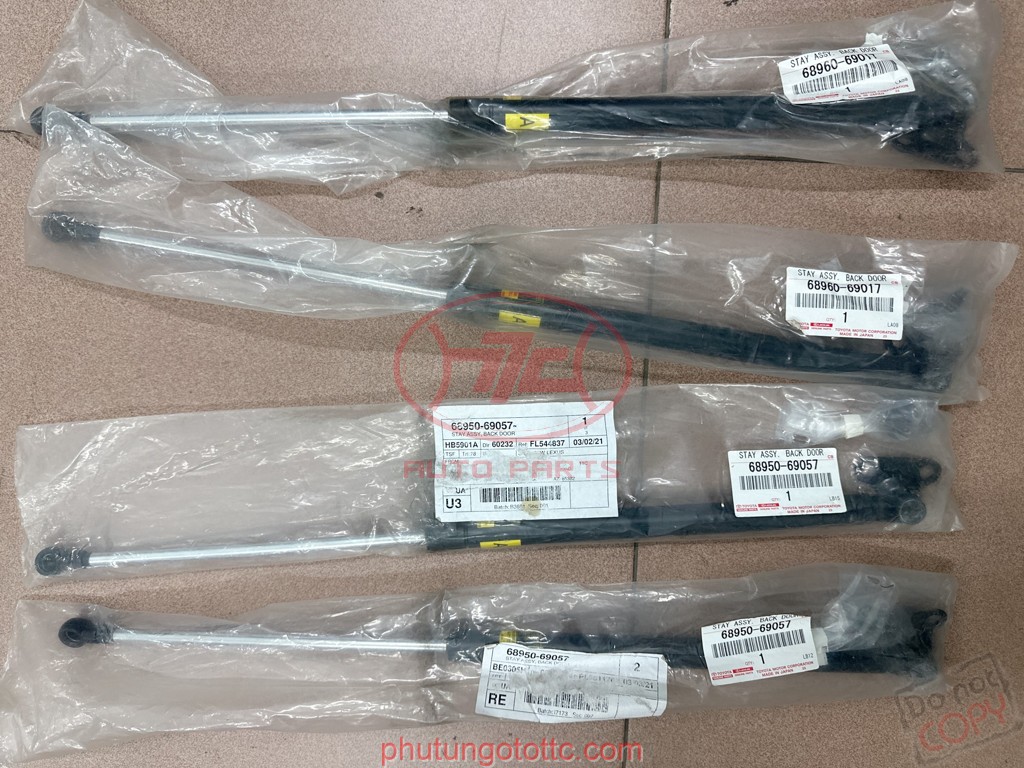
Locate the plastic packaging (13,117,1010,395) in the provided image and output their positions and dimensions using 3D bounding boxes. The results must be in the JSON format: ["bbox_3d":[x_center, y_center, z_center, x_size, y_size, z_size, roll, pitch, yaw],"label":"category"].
[{"bbox_3d":[0.006,-0.086,0.485,0.674,0.038,0.114,8,95,-1],"label":"plastic packaging"}]

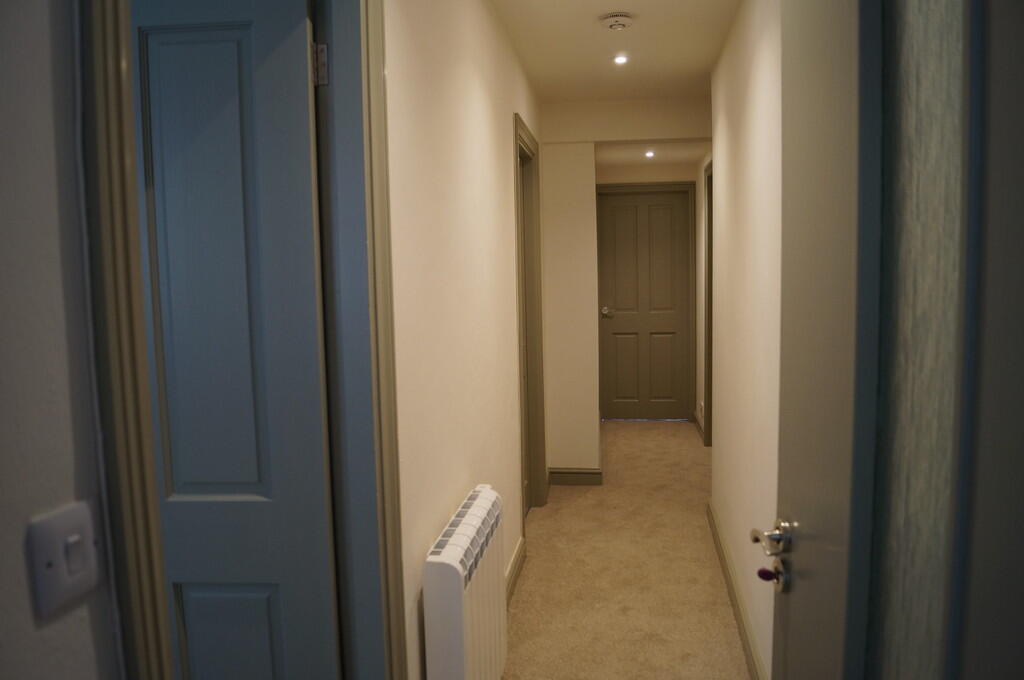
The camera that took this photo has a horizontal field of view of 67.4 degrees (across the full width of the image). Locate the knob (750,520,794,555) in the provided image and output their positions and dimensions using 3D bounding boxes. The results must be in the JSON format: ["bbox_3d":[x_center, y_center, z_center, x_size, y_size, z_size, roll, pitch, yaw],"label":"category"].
[{"bbox_3d":[0.387,0.302,1.138,0.058,0.054,0.095,0,6,9],"label":"knob"}]

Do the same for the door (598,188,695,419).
[{"bbox_3d":[1.140,-0.310,6.585,0.890,2.050,0.120,0,6,9],"label":"door"}]

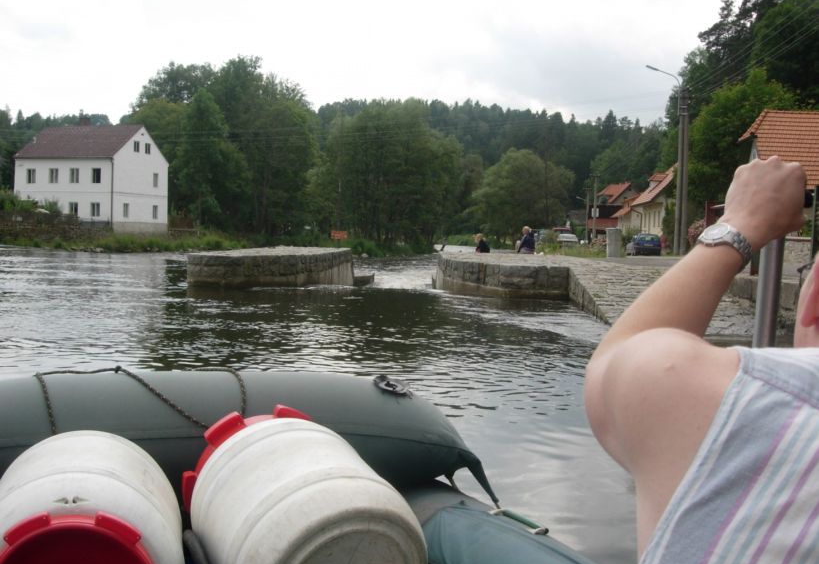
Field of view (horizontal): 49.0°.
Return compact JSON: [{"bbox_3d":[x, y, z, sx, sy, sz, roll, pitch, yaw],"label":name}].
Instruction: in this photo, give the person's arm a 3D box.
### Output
[{"bbox_3d":[0.335,0.040,0.990,0.300,0.410,0.360,1,3,0],"label":"person's arm"}]

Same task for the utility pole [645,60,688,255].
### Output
[{"bbox_3d":[14.822,-6.957,51.701,2.430,10.820,0.600,1,3,0],"label":"utility pole"}]

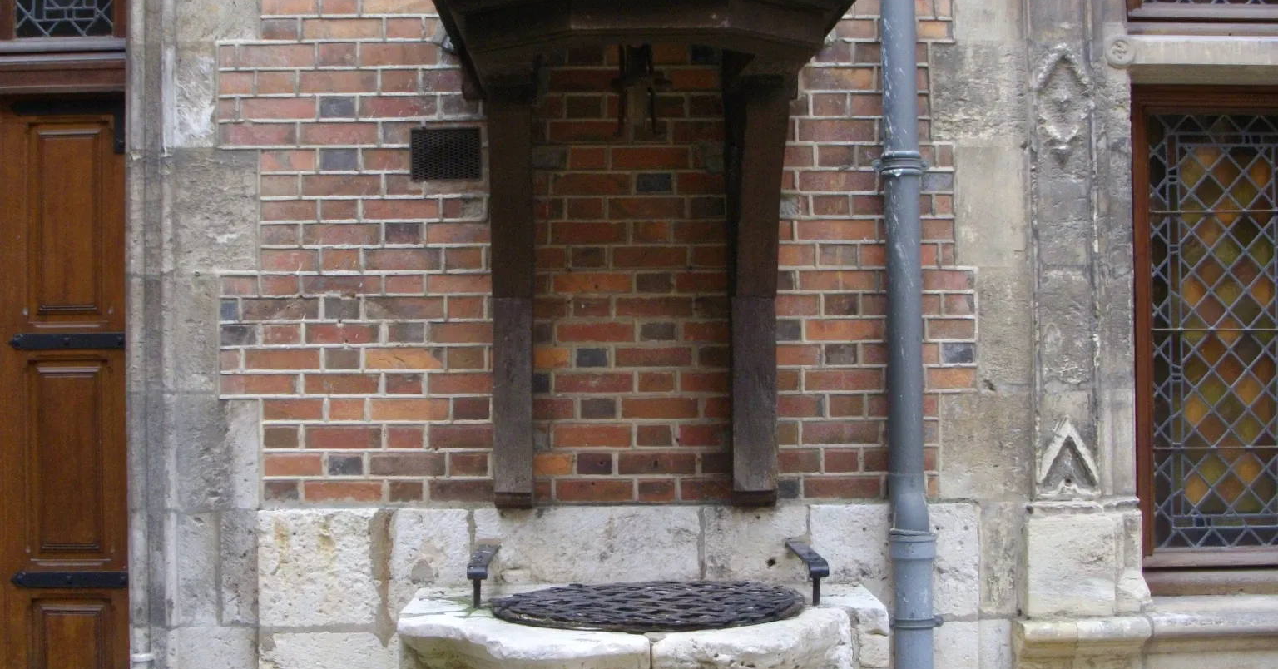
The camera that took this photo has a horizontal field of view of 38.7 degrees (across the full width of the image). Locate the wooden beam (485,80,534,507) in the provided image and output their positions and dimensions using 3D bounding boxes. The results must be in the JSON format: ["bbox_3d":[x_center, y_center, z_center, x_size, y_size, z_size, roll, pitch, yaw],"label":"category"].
[{"bbox_3d":[-0.340,-0.073,5.041,0.140,1.115,0.690,0,-2,0],"label":"wooden beam"}]

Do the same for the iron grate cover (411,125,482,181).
[{"bbox_3d":[-0.571,-0.537,5.412,0.209,0.166,0.040,0,-2,0],"label":"iron grate cover"}]

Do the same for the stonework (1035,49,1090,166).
[{"bbox_3d":[1.237,-0.664,5.352,0.159,0.332,0.060,0,-2,0],"label":"stonework"}]

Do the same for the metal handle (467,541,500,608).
[{"bbox_3d":[-0.434,0.657,5.107,0.060,0.150,0.510,0,-2,0],"label":"metal handle"}]

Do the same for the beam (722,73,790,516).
[{"bbox_3d":[0.328,-0.096,5.040,0.135,1.140,0.690,0,-2,0],"label":"beam"}]

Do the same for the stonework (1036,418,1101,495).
[{"bbox_3d":[1.247,0.359,5.328,0.185,0.224,0.080,0,-2,0],"label":"stonework"}]

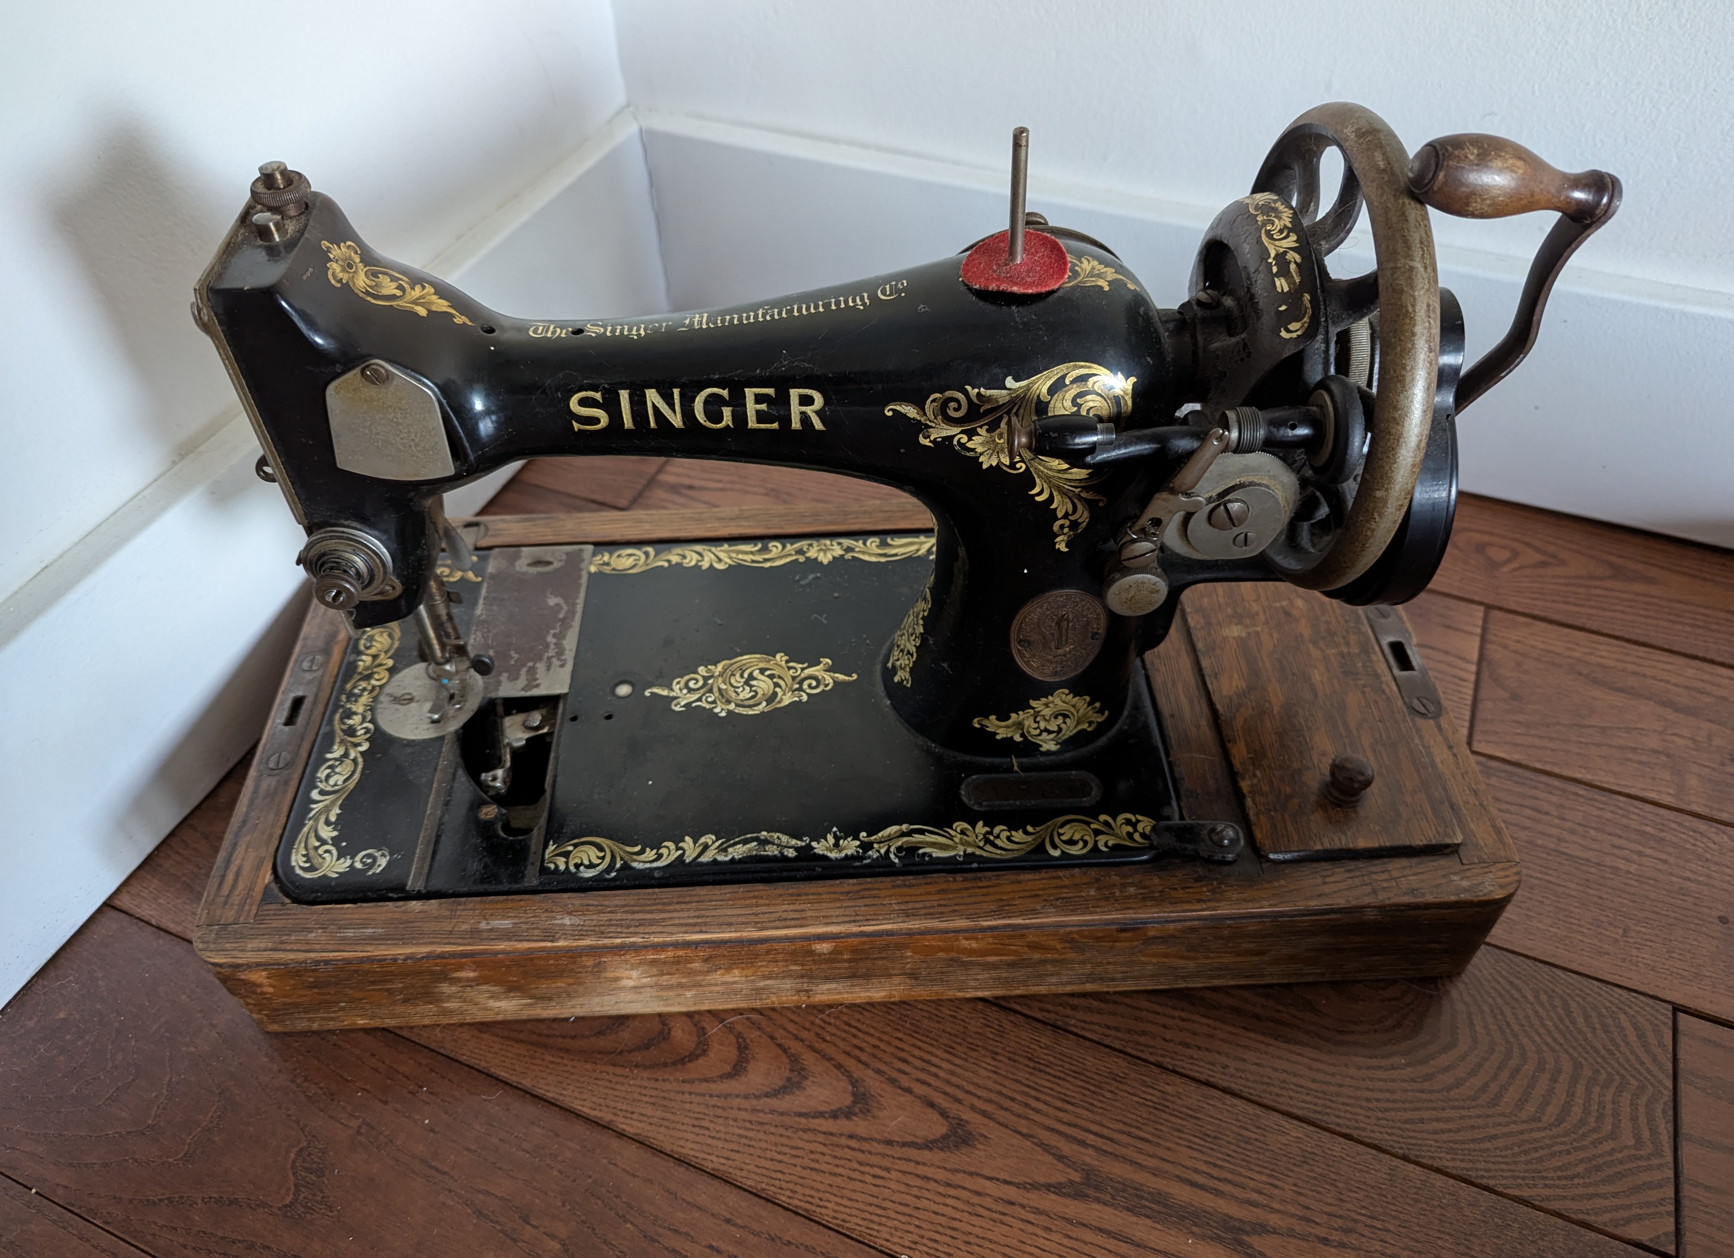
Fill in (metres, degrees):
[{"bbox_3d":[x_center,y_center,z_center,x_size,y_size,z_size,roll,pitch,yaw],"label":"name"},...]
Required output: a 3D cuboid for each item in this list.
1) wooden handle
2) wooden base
[{"bbox_3d":[0.161,-0.113,0.303,0.052,0.021,0.021,6,47,-6],"label":"wooden handle"},{"bbox_3d":[-0.005,0.039,0.486,0.447,0.052,0.212,-3,48,0],"label":"wooden base"}]

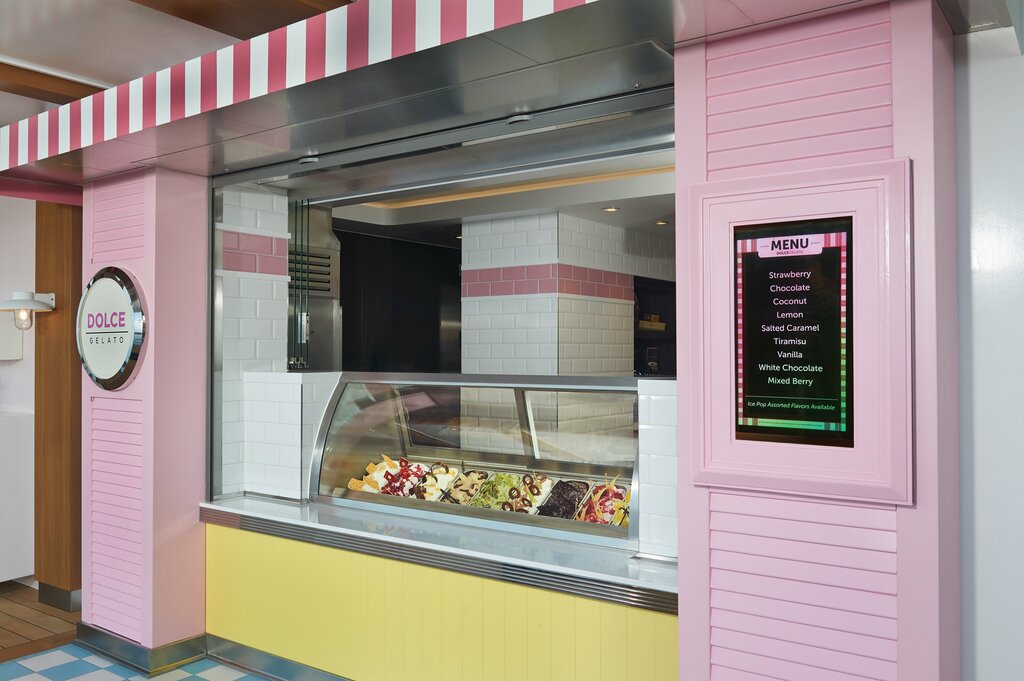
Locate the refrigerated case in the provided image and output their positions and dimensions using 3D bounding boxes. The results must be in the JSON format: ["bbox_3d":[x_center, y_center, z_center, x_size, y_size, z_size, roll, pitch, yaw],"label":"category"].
[{"bbox_3d":[-0.049,0.457,3.725,1.754,0.599,0.767,-1,-1,36],"label":"refrigerated case"}]

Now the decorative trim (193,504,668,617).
[{"bbox_3d":[-0.432,0.791,3.131,2.462,0.067,0.050,-1,-1,36],"label":"decorative trim"}]

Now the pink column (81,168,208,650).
[{"bbox_3d":[-1.752,0.300,3.943,0.618,2.129,0.293,-1,-1,36],"label":"pink column"}]

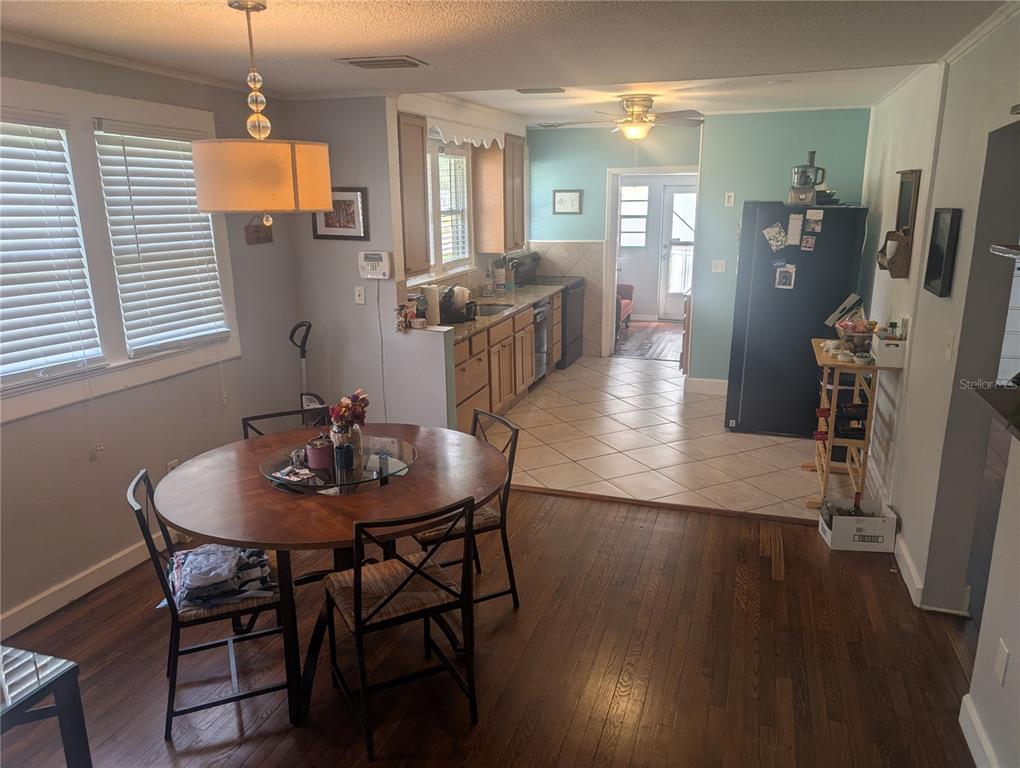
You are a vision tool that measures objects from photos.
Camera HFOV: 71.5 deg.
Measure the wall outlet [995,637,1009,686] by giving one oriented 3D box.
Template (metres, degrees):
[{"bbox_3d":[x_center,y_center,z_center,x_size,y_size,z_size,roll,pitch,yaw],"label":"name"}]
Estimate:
[{"bbox_3d":[1.512,0.851,2.176,0.010,0.116,0.073,4,15,19],"label":"wall outlet"}]

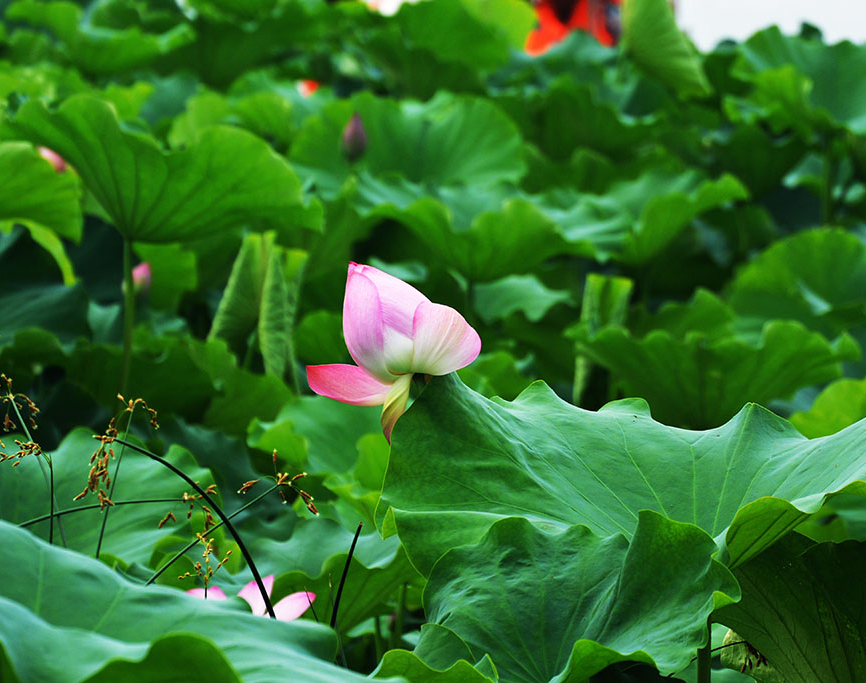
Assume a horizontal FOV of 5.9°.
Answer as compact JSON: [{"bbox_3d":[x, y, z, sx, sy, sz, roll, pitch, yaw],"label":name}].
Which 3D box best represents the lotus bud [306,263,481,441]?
[{"bbox_3d":[-0.038,0.010,8.300,0.171,0.170,0.150,0,4,0],"label":"lotus bud"}]

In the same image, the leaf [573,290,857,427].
[{"bbox_3d":[0.403,0.028,12.000,0.399,0.190,0.360,0,4,0],"label":"leaf"}]

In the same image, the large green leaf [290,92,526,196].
[{"bbox_3d":[-0.045,-0.350,15.000,0.419,0.175,0.320,0,4,0],"label":"large green leaf"}]

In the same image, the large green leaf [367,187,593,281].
[{"bbox_3d":[0.073,-0.171,13.500,0.374,0.135,0.330,0,4,0],"label":"large green leaf"}]

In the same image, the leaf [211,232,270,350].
[{"bbox_3d":[-0.253,-0.062,11.000,0.076,0.160,0.080,0,4,0],"label":"leaf"}]

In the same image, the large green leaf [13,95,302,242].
[{"bbox_3d":[-0.363,-0.229,11.200,0.403,0.180,0.320,0,4,0],"label":"large green leaf"}]

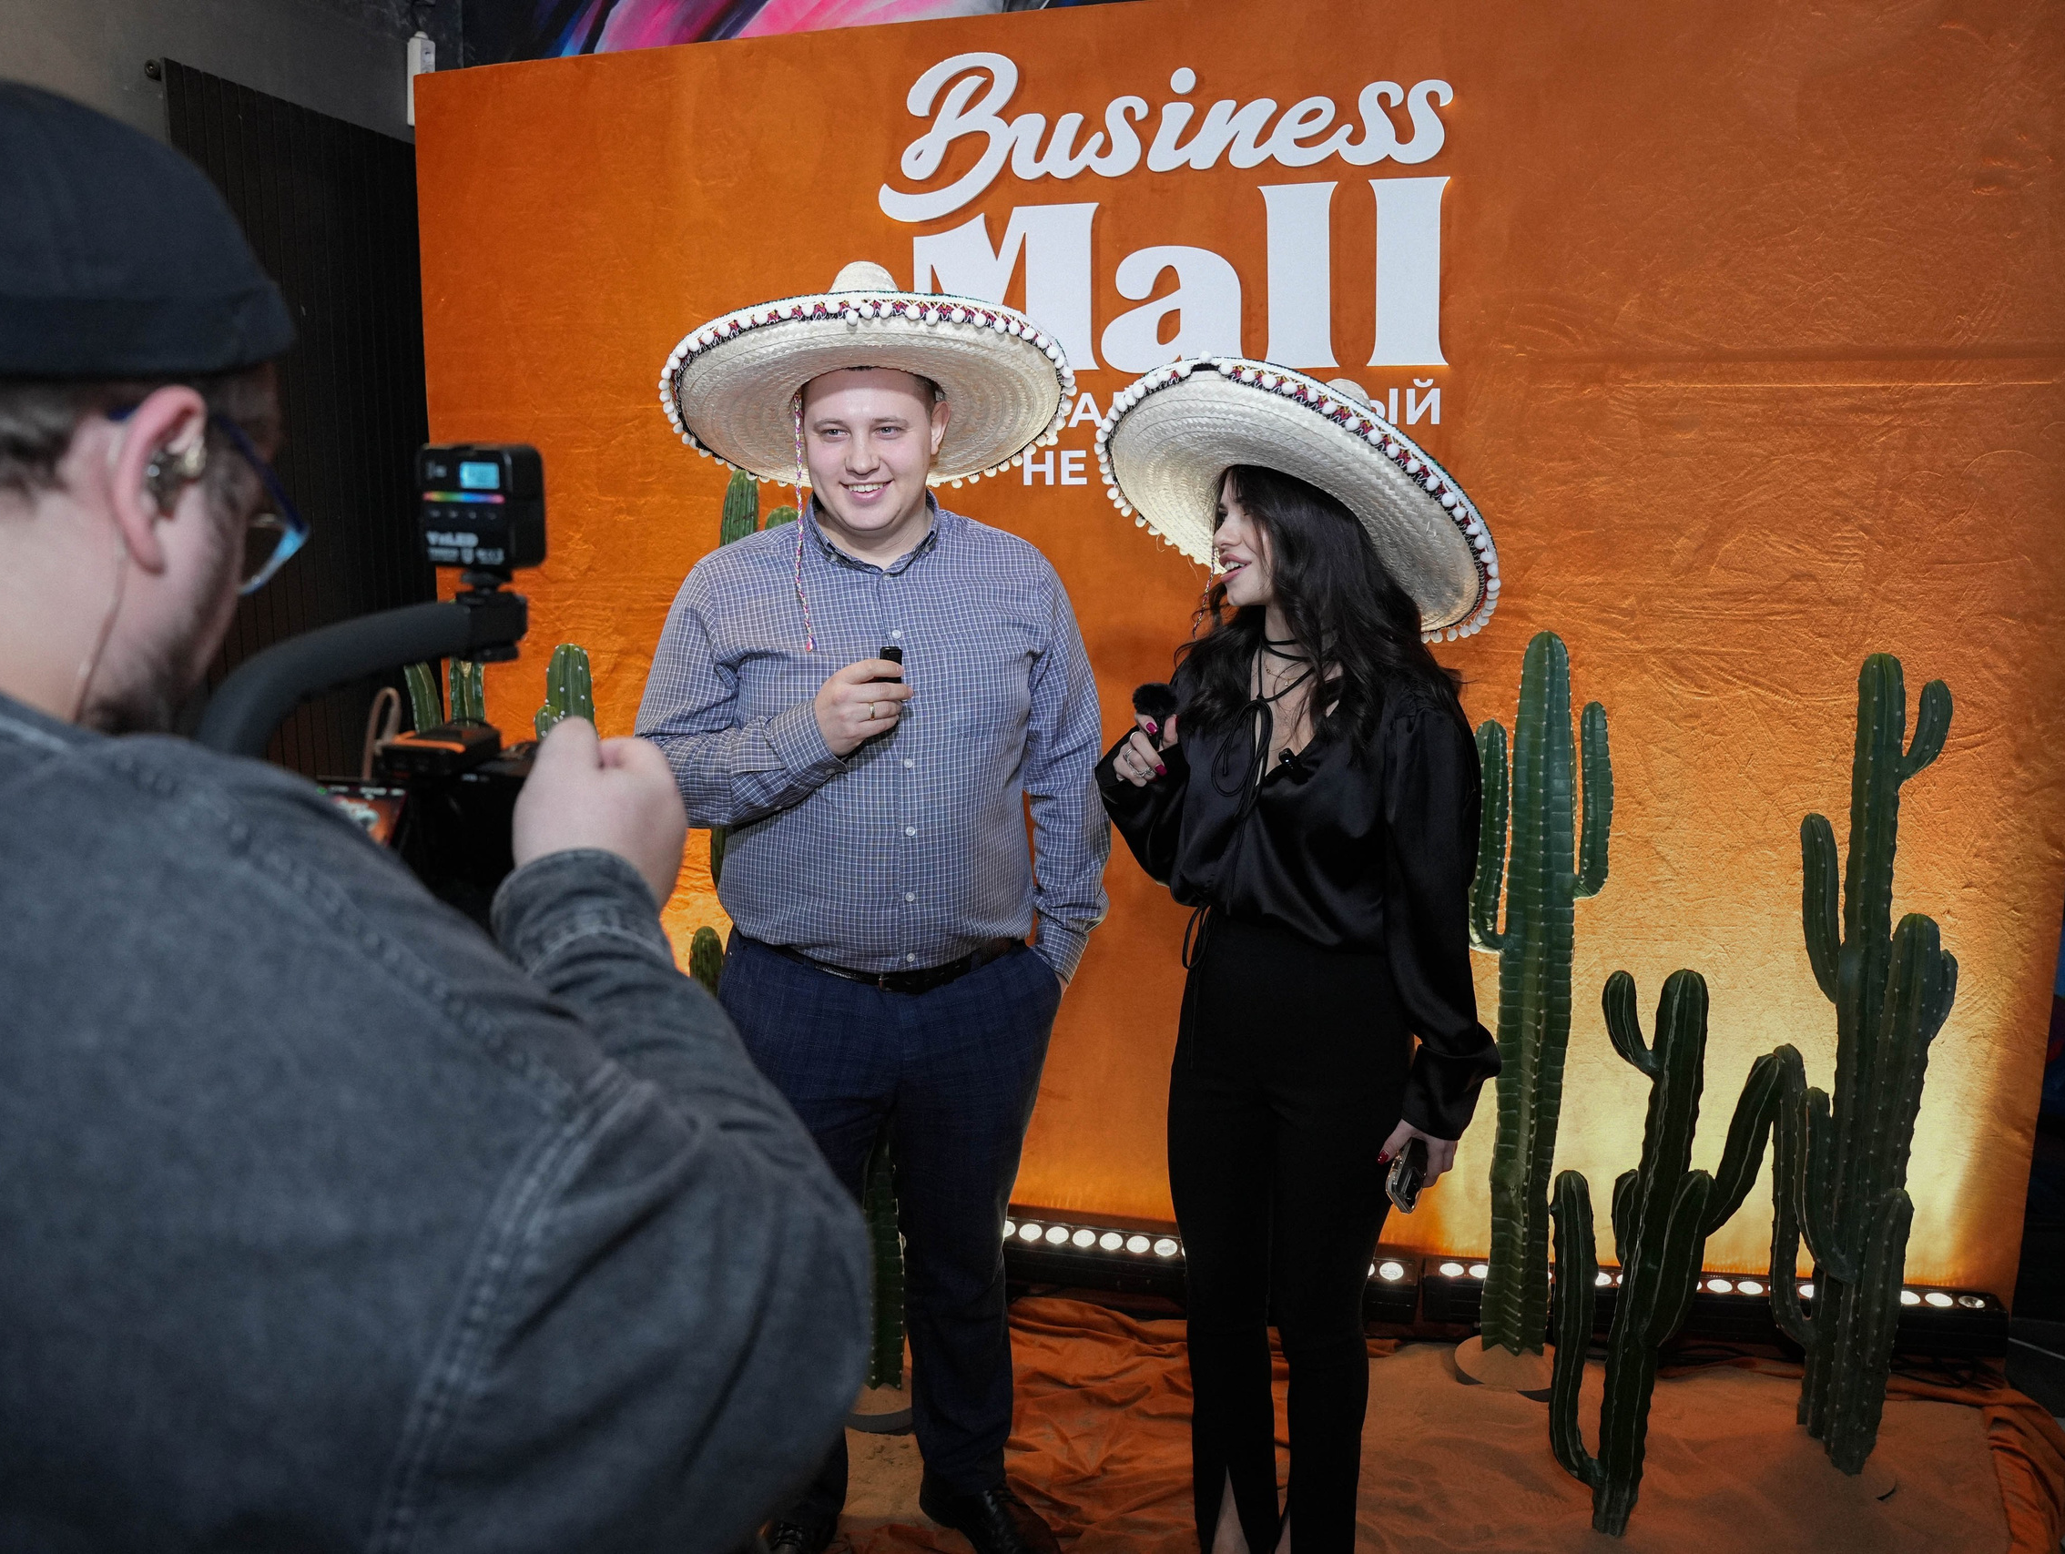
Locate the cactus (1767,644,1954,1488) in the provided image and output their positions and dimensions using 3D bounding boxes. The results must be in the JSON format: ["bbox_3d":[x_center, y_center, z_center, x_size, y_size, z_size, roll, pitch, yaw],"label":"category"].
[{"bbox_3d":[1.260,0.452,2.377,0.259,1.278,0.220,2,8,14],"label":"cactus"}]

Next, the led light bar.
[{"bbox_3d":[0.234,0.962,3.036,1.010,0.100,0.075,2,9,15],"label":"led light bar"}]

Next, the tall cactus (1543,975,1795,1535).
[{"bbox_3d":[0.911,0.691,2.233,0.325,0.849,0.244,1,8,10],"label":"tall cactus"}]

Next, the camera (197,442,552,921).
[{"bbox_3d":[-0.346,-0.042,0.860,0.190,0.280,0.270,2,9,17],"label":"camera"}]

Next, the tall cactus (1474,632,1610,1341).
[{"bbox_3d":[0.876,0.390,2.696,0.239,1.284,0.143,1,8,9],"label":"tall cactus"}]

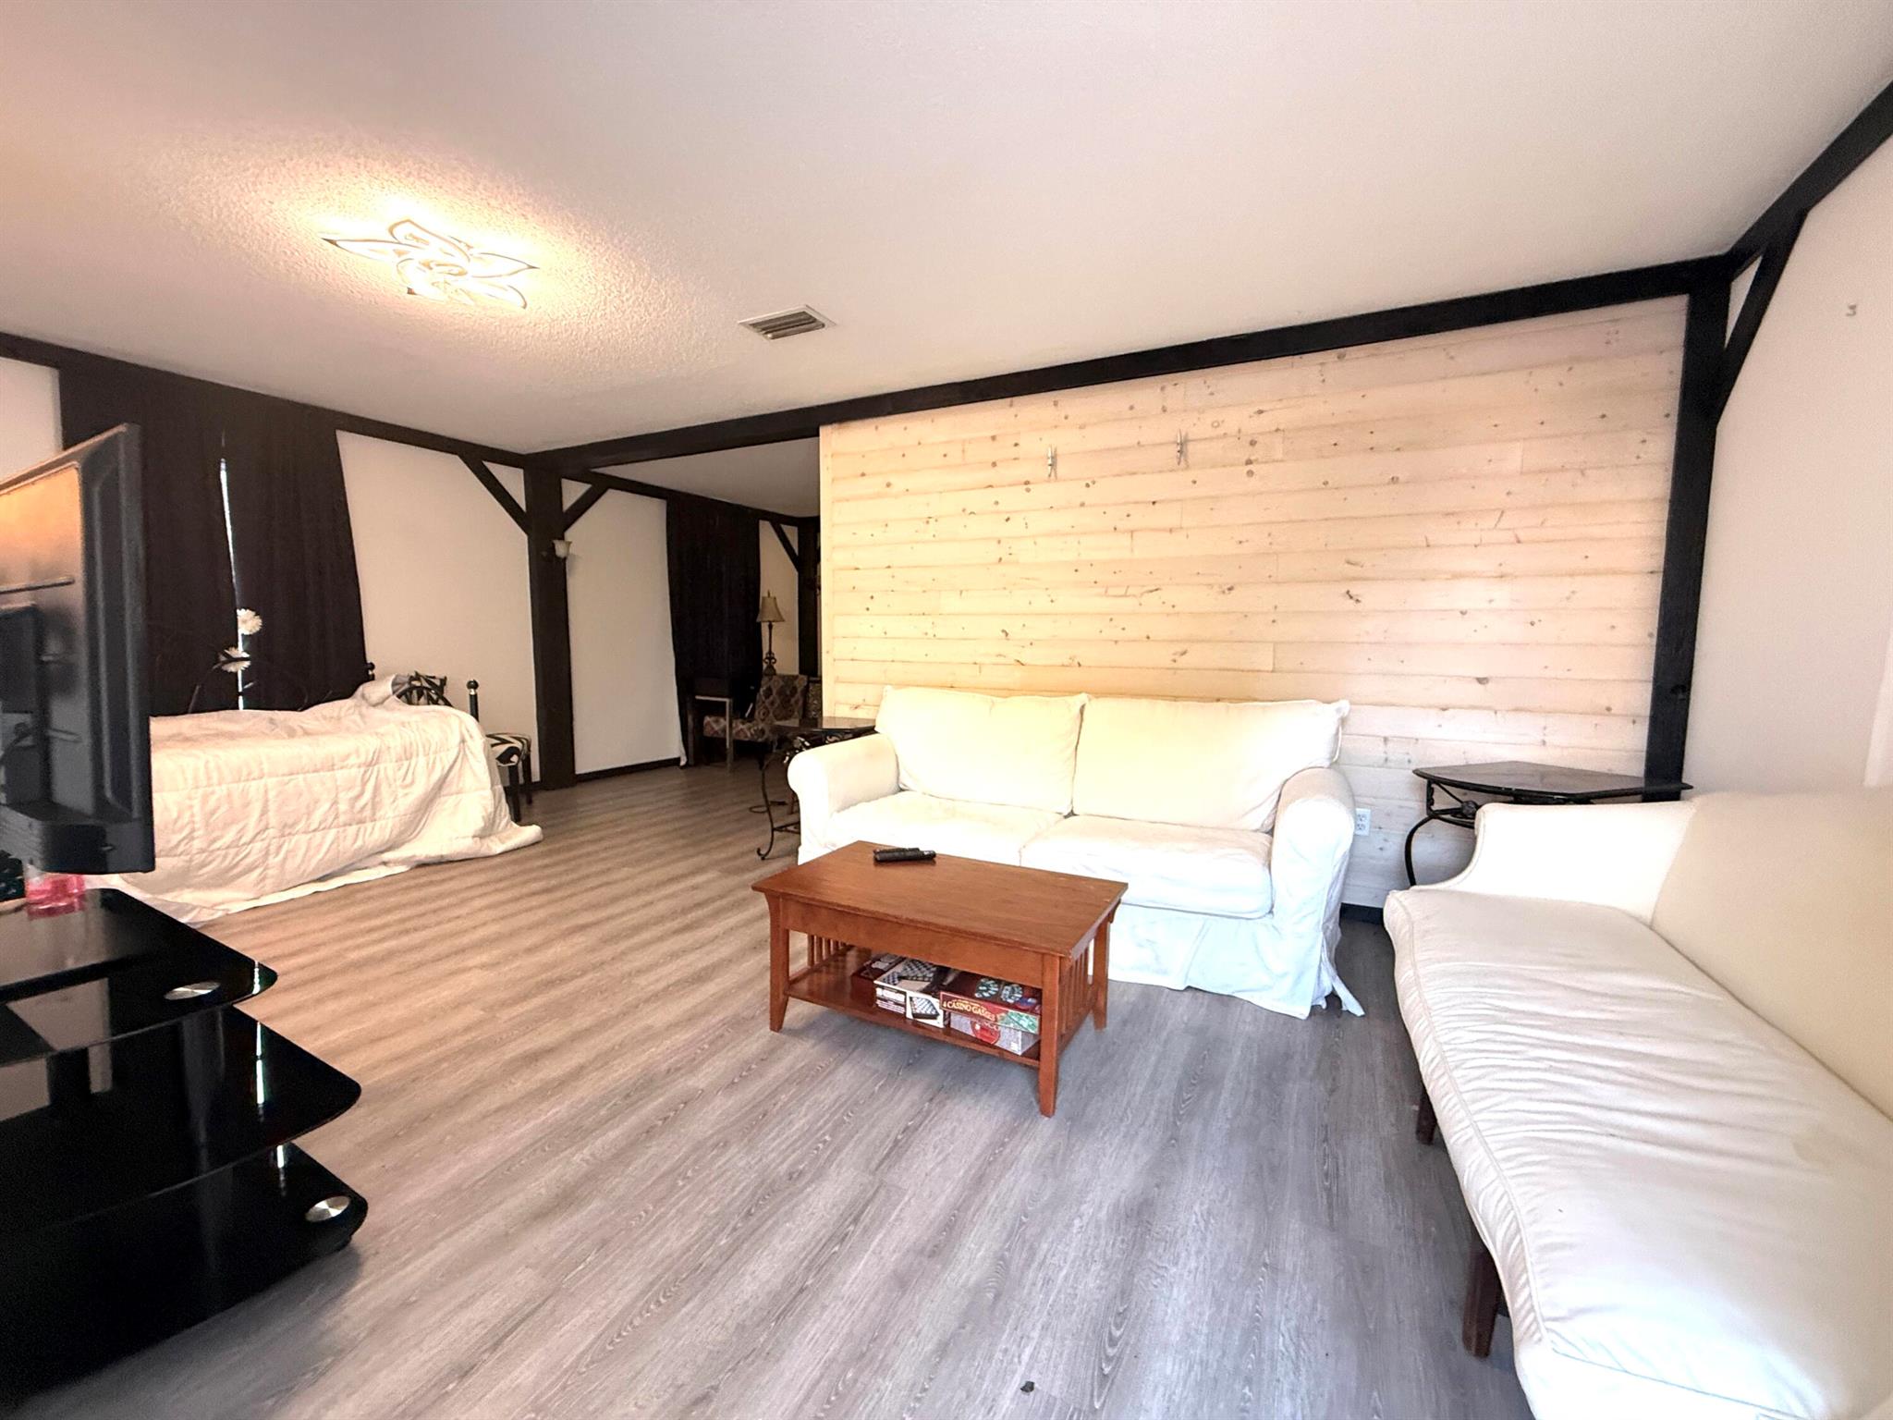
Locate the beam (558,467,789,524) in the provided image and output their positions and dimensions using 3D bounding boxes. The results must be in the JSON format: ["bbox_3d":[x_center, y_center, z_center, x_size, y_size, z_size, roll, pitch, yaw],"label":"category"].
[{"bbox_3d":[-2.292,-1.913,7.059,0.171,0.106,2.879,3,6,27],"label":"beam"}]

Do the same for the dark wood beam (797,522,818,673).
[{"bbox_3d":[-1.577,-0.819,8.563,0.142,2.360,0.189,3,6,27],"label":"dark wood beam"}]

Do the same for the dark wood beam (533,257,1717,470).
[{"bbox_3d":[-0.168,-1.631,4.119,6.384,0.116,0.189,3,6,27],"label":"dark wood beam"}]

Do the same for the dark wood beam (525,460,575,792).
[{"bbox_3d":[-3.014,-0.567,5.811,0.142,2.360,0.236,3,6,27],"label":"dark wood beam"}]

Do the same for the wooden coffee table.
[{"bbox_3d":[-0.020,0.745,2.280,0.974,0.446,0.572,3,6,28],"label":"wooden coffee table"}]

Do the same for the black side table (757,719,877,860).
[{"bbox_3d":[-0.621,0.430,4.077,0.602,0.728,0.566,3,6,27],"label":"black side table"}]

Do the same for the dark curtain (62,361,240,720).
[{"bbox_3d":[-4.018,-0.413,3.938,0.118,2.325,0.578,3,6,27],"label":"dark curtain"}]

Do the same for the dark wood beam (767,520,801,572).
[{"bbox_3d":[-1.734,-1.768,8.134,0.100,0.660,0.100,3,51,27],"label":"dark wood beam"}]

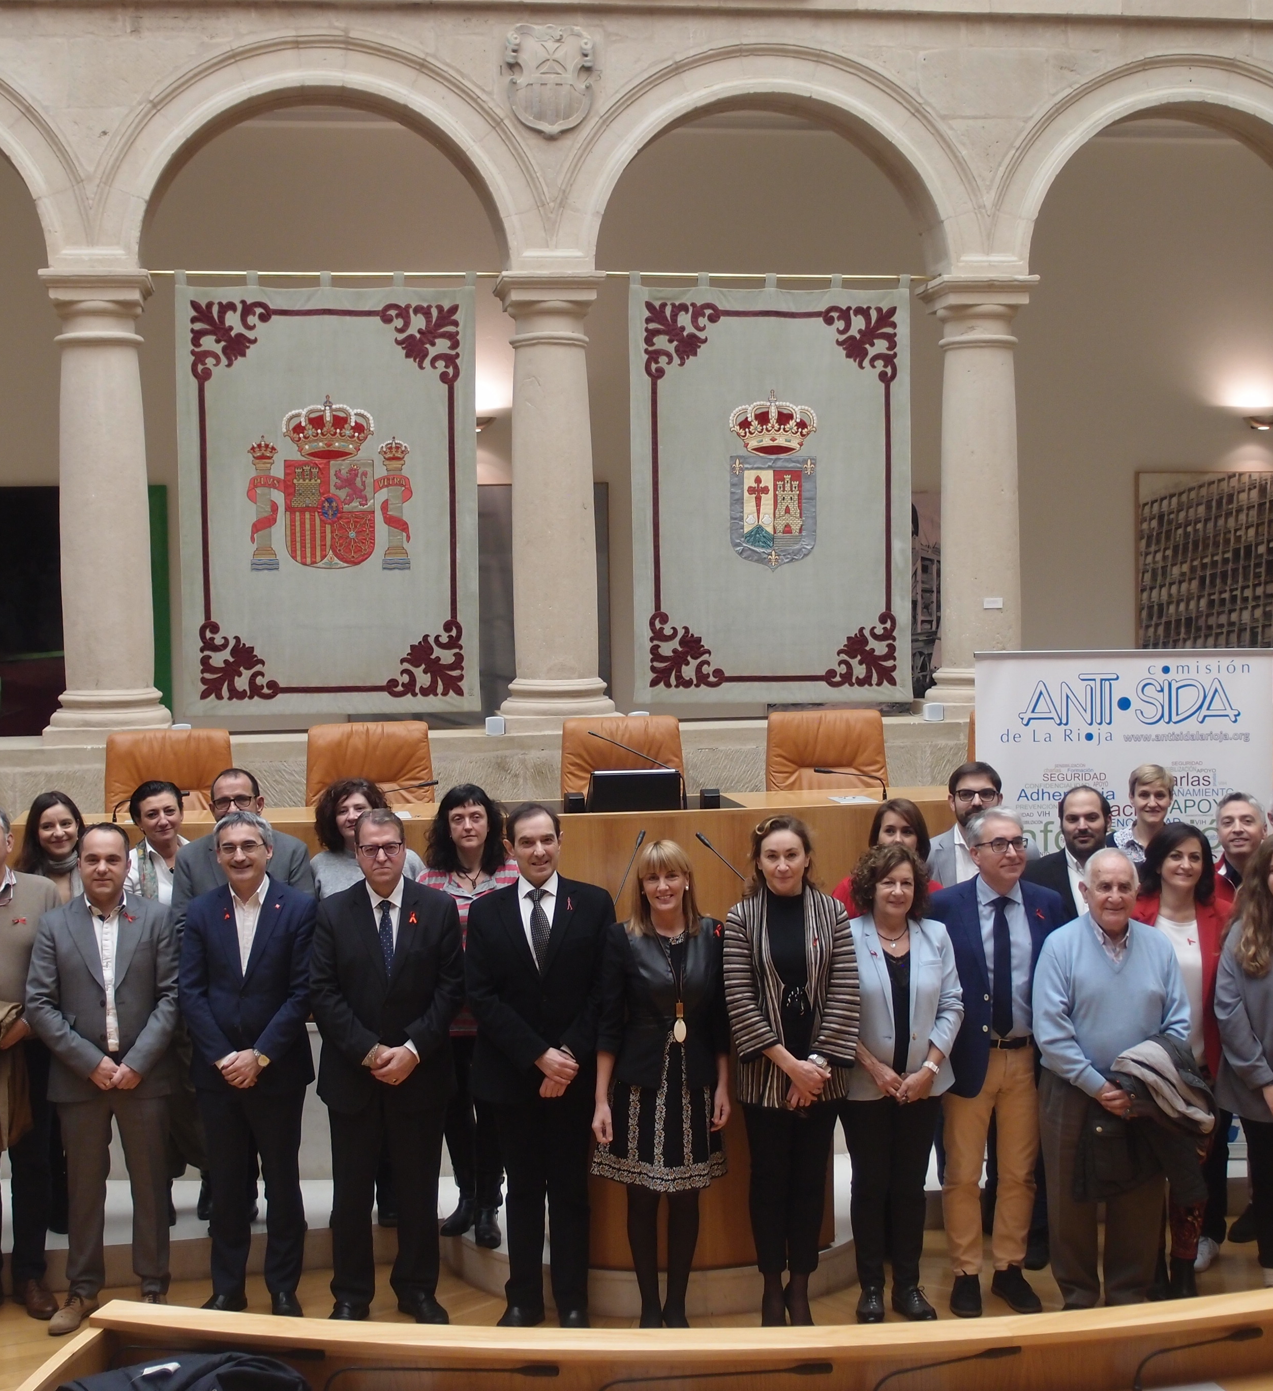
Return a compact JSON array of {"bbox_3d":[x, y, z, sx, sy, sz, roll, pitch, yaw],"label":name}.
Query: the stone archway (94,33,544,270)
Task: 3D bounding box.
[{"bbox_3d":[-1.712,-2.942,11.225,2.440,1.284,0.500,-1,3,-8],"label":"stone archway"}]

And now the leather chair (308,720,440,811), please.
[{"bbox_3d":[-1.201,0.667,9.380,0.640,1.071,0.660,-1,3,-8],"label":"leather chair"}]

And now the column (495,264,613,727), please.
[{"bbox_3d":[-0.455,-1.075,11.493,0.640,2.509,0.640,-1,3,-8],"label":"column"}]

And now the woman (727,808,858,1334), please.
[{"bbox_3d":[0.532,1.298,7.047,0.470,1.740,0.340,-1,3,6],"label":"woman"}]

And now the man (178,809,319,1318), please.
[{"bbox_3d":[-1.374,1.295,7.165,0.500,1.770,0.380,-1,3,-9],"label":"man"}]

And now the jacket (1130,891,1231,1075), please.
[{"bbox_3d":[1.917,1.035,7.214,0.440,0.694,0.290,0,3,12],"label":"jacket"}]

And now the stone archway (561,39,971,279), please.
[{"bbox_3d":[0.689,-2.887,11.194,2.375,1.228,0.500,-1,3,-8],"label":"stone archway"}]

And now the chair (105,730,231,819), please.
[{"bbox_3d":[-2.076,0.717,9.090,0.620,1.112,0.640,-1,3,-8],"label":"chair"}]

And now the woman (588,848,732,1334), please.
[{"bbox_3d":[0.083,1.319,7.033,0.470,1.651,0.340,-1,3,-3],"label":"woman"}]

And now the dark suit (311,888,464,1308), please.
[{"bbox_3d":[-0.872,1.395,7.120,0.530,1.525,0.330,-1,3,-7],"label":"dark suit"}]

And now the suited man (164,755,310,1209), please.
[{"bbox_3d":[-1.540,1.137,7.918,0.540,1.721,0.360,-1,3,-10],"label":"suited man"}]

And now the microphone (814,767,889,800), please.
[{"bbox_3d":[0.926,0.380,8.760,0.360,0.150,0.050,1,4,38],"label":"microphone"}]

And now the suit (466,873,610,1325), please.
[{"bbox_3d":[-0.334,1.384,7.063,0.520,1.505,0.340,-1,3,-3],"label":"suit"}]

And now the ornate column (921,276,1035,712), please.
[{"bbox_3d":[1.935,-1.091,11.467,0.610,2.402,0.610,-1,3,-8],"label":"ornate column"}]

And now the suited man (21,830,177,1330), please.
[{"bbox_3d":[-1.902,1.330,7.209,0.530,1.745,0.360,-2,3,-14],"label":"suited man"}]

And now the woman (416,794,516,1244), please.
[{"bbox_3d":[-0.611,1.132,7.369,0.460,1.635,0.340,-1,3,-3],"label":"woman"}]

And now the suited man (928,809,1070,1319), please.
[{"bbox_3d":[1.261,1.276,7.141,0.500,1.750,0.360,-1,3,0],"label":"suited man"}]

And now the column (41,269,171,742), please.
[{"bbox_3d":[-2.832,-0.981,10.825,0.630,2.430,0.630,-1,3,-9],"label":"column"}]

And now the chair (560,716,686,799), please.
[{"bbox_3d":[-0.055,0.668,9.390,0.620,1.117,0.640,-1,3,-8],"label":"chair"}]

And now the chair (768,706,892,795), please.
[{"bbox_3d":[0.956,0.657,9.561,0.660,1.150,0.680,-1,3,-5],"label":"chair"}]

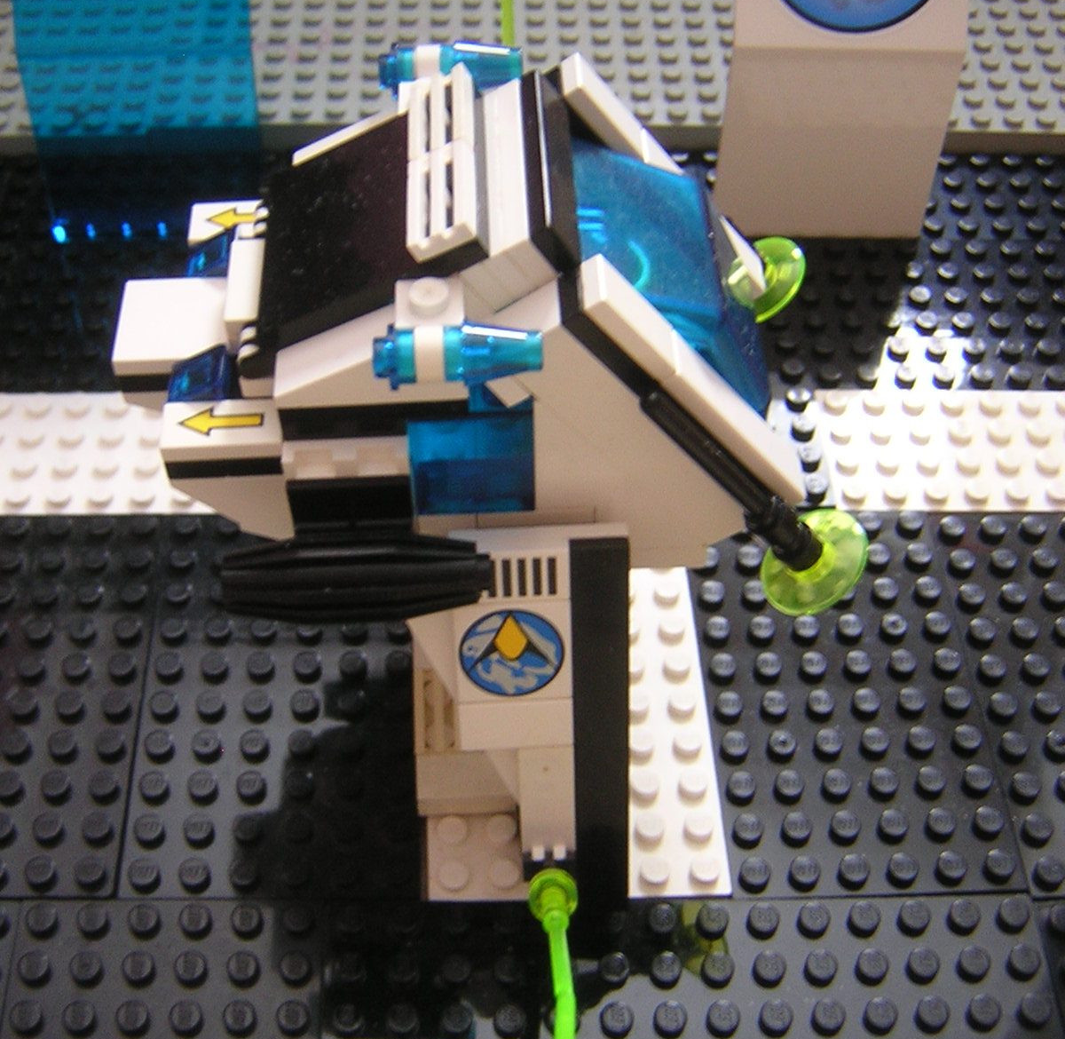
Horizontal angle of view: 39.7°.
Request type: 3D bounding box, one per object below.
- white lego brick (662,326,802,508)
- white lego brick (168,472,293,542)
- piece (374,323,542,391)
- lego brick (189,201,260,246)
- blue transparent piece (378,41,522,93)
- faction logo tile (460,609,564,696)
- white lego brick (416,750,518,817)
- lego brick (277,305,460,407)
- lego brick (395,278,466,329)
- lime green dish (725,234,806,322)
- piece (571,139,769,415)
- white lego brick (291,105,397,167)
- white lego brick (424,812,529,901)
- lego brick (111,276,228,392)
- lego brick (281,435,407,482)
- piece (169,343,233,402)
[{"bbox_3d":[0.027,-0.013,0.199,0.003,0.032,0.008,-29,44,26],"label":"white lego brick"},{"bbox_3d":[-0.041,-0.004,0.202,0.015,0.013,0.008,-2,50,-3],"label":"white lego brick"},{"bbox_3d":[-0.009,-0.019,0.171,0.020,0.008,0.008,-3,52,-2],"label":"piece"},{"bbox_3d":[-0.044,-0.044,0.225,0.016,0.003,0.008,-2,53,-1],"label":"lego brick"},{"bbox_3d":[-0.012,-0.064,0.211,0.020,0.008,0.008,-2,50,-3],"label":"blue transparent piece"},{"bbox_3d":[-0.003,0.018,0.206,0.016,0.016,0.003,-3,26,-2],"label":"faction logo tile"},{"bbox_3d":[-0.010,0.042,0.235,0.017,0.007,0.008,-2,61,-1],"label":"white lego brick"},{"bbox_3d":[-0.020,-0.020,0.181,0.024,0.010,0.008,-3,52,-2],"label":"lego brick"},{"bbox_3d":[-0.012,-0.025,0.176,0.008,0.005,0.008,-2,50,-3],"label":"lego brick"},{"bbox_3d":[0.035,-0.039,0.234,0.016,0.005,0.016,-27,46,27],"label":"lime green dish"},{"bbox_3d":[0.021,-0.034,0.200,0.010,0.038,0.032,-32,44,31],"label":"piece"},{"bbox_3d":[-0.023,-0.053,0.214,0.024,0.010,0.008,-2,53,-1],"label":"white lego brick"},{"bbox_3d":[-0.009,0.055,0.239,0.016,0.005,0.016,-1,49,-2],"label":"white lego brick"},{"bbox_3d":[-0.050,-0.026,0.208,0.016,0.006,0.016,-2,50,-3],"label":"lego brick"},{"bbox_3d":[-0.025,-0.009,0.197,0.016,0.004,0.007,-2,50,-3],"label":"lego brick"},{"bbox_3d":[-0.046,-0.019,0.204,0.008,0.006,0.008,-2,53,-1],"label":"piece"}]

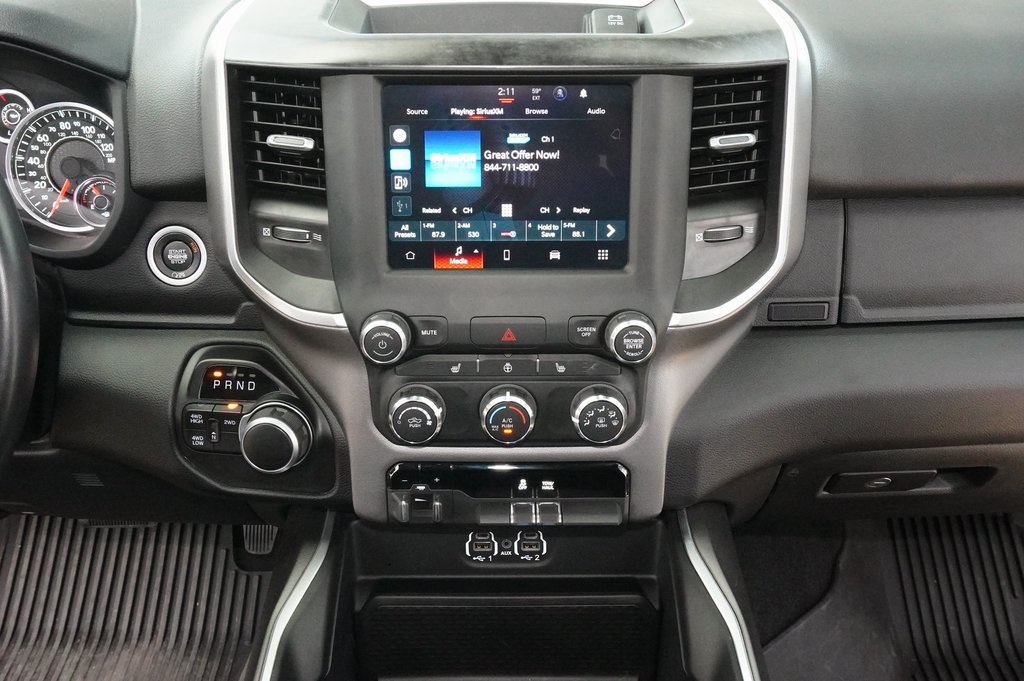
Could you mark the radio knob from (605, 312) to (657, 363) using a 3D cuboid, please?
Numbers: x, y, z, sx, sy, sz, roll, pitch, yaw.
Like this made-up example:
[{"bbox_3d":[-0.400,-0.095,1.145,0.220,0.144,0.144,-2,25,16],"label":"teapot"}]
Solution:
[{"bbox_3d":[0.087,0.000,0.736,0.037,0.037,0.021,0,15,0],"label":"radio knob"}]

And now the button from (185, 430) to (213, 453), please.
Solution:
[{"bbox_3d":[-0.240,0.077,0.785,0.021,0.018,0.008,0,15,0],"label":"button"}]

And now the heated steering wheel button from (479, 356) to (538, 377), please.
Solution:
[{"bbox_3d":[-0.003,0.019,0.747,0.043,0.015,0.010,0,15,0],"label":"heated steering wheel button"}]

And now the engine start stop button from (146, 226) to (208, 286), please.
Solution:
[{"bbox_3d":[-0.247,-0.062,0.755,0.044,0.044,0.012,0,3,1],"label":"engine start stop button"}]

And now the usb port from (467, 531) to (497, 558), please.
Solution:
[{"bbox_3d":[-0.024,0.161,0.803,0.024,0.022,0.012,0,19,0],"label":"usb port"}]

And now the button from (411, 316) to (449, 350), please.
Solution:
[{"bbox_3d":[-0.061,-0.006,0.747,0.029,0.025,0.010,0,15,0],"label":"button"}]

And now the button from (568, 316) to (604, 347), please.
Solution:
[{"bbox_3d":[0.054,-0.006,0.737,0.027,0.023,0.008,0,18,0],"label":"button"}]

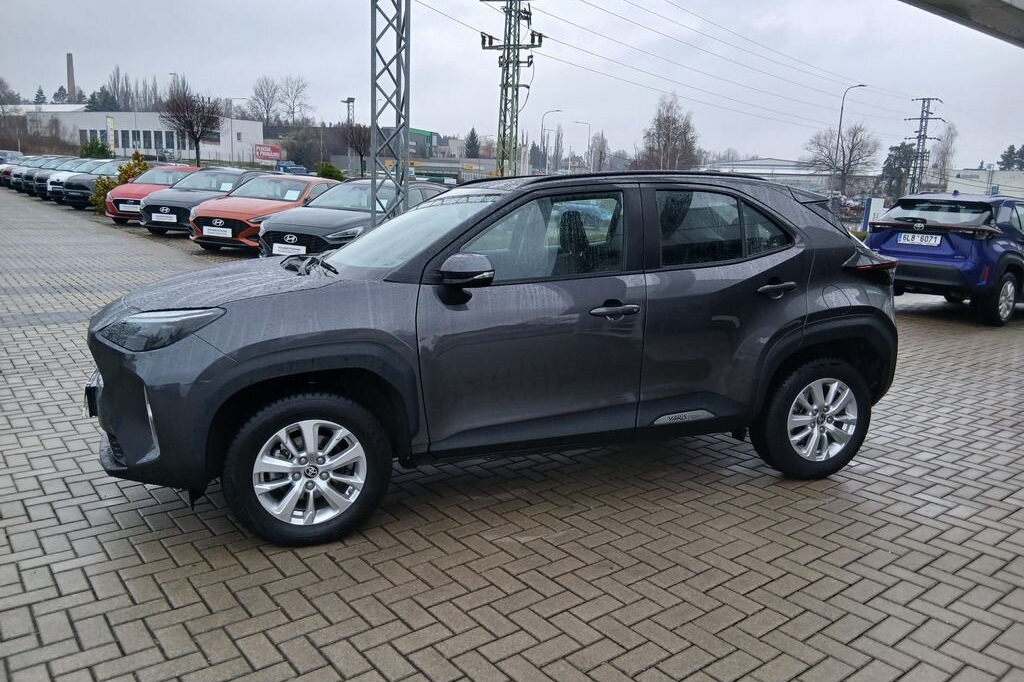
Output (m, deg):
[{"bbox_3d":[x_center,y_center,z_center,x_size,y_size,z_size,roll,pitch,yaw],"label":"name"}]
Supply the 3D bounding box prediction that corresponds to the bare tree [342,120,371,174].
[{"bbox_3d":[-12.804,-16.142,65.000,3.200,4.770,3.200,2,10,0],"label":"bare tree"}]

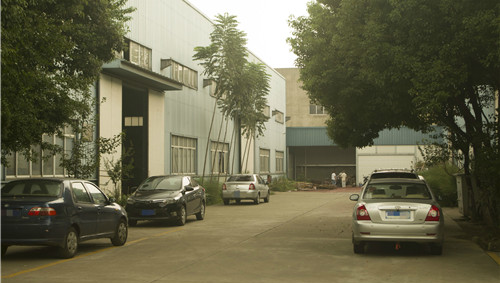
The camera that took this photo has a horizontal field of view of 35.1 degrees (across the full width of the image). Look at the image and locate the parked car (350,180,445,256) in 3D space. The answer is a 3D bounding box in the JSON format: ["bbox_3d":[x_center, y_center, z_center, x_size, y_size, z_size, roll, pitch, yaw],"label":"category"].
[{"bbox_3d":[3.159,1.528,16.786,1.760,1.460,4.500,0,-2,11],"label":"parked car"}]

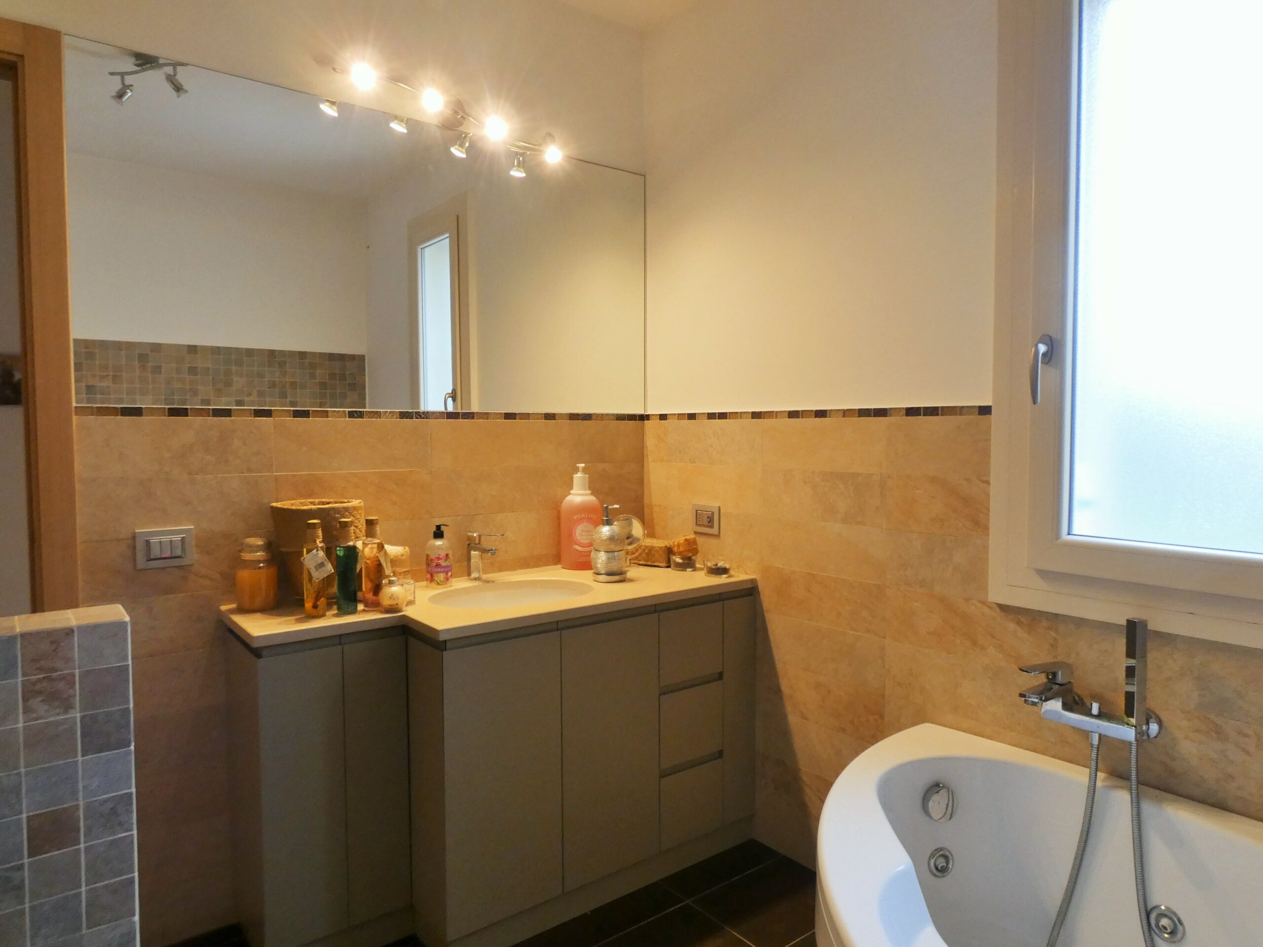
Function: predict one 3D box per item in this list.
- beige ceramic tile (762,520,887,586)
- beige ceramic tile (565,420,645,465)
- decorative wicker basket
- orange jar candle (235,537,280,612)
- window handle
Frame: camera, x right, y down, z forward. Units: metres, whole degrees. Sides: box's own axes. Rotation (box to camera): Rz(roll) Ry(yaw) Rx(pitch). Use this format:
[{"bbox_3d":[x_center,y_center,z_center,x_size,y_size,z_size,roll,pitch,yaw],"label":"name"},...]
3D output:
[{"bbox_3d":[0.572,0.225,2.211,0.010,0.156,0.440,-3,4,-41],"label":"beige ceramic tile"},{"bbox_3d":[-0.102,-0.111,2.670,0.370,0.156,0.010,-2,4,-35],"label":"beige ceramic tile"},{"bbox_3d":[-0.849,0.218,1.971,0.225,0.273,0.200,-2,4,-34],"label":"decorative wicker basket"},{"bbox_3d":[-1.005,0.268,1.953,0.102,0.189,0.102,-2,4,-35],"label":"orange jar candle"},{"bbox_3d":[0.907,-0.232,1.621,0.060,0.158,0.034,-3,4,-41],"label":"window handle"}]

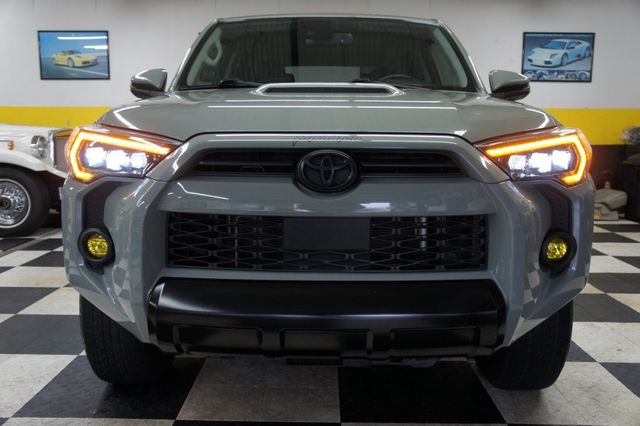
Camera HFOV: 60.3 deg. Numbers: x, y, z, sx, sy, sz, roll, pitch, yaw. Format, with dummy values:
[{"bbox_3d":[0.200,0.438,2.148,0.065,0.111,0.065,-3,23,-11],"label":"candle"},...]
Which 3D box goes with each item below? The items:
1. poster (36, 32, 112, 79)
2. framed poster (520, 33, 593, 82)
[{"bbox_3d":[-3.267,-2.094,7.320,0.930,0.630,0.025,1,8,0],"label":"poster"},{"bbox_3d":[3.143,-2.055,7.273,0.930,0.630,0.025,1,8,0],"label":"framed poster"}]

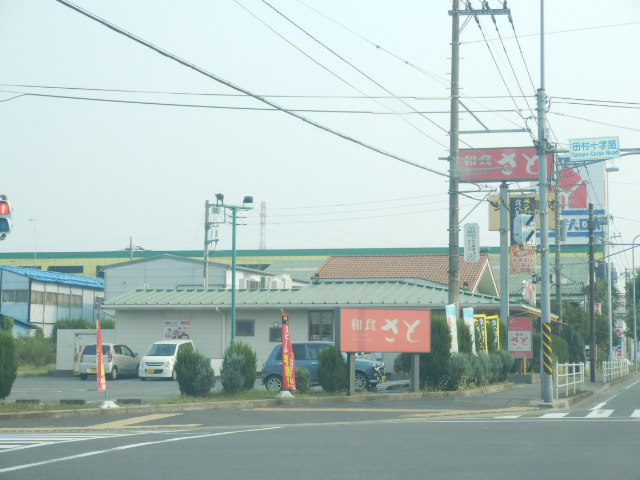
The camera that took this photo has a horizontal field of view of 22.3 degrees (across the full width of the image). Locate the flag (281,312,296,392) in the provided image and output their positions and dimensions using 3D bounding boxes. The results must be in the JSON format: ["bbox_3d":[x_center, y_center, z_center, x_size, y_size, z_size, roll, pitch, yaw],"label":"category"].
[{"bbox_3d":[-0.728,2.588,37.600,0.420,1.830,0.120,0,-4,0],"label":"flag"}]

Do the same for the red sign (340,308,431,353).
[{"bbox_3d":[1.562,2.260,40.395,2.614,1.050,0.220,3,-5,-30],"label":"red sign"}]

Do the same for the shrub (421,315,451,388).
[{"bbox_3d":[3.301,3.201,46.500,0.900,2.150,0.850,-1,-4,11],"label":"shrub"}]

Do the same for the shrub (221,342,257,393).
[{"bbox_3d":[-2.119,3.321,42.300,0.920,1.313,0.920,0,-4,0],"label":"shrub"}]

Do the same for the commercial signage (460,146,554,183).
[{"bbox_3d":[6.549,-2.651,57.500,3.450,1.250,0.400,-1,-4,12],"label":"commercial signage"}]

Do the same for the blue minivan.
[{"bbox_3d":[0.083,3.495,45.200,3.395,1.440,1.475,-1,-4,11],"label":"blue minivan"}]

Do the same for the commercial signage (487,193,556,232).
[{"bbox_3d":[12.227,-1.656,98.000,4.200,2.200,0.400,-1,-4,12],"label":"commercial signage"}]

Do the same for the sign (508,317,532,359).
[{"bbox_3d":[7.061,3.434,57.300,0.870,1.480,0.200,-1,-4,12],"label":"sign"}]

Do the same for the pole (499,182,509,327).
[{"bbox_3d":[6.342,1.516,56.000,0.260,6.972,0.260,-1,-4,12],"label":"pole"}]

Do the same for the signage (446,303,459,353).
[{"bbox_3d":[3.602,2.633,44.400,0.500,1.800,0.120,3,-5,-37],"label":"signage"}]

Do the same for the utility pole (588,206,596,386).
[{"bbox_3d":[9.882,1.904,59.000,0.180,6.500,0.180,-1,-4,12],"label":"utility pole"}]

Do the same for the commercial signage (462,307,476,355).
[{"bbox_3d":[4.702,2.931,51.000,0.450,1.720,0.200,-1,-4,12],"label":"commercial signage"}]

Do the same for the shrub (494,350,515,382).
[{"bbox_3d":[6.384,4.395,56.300,0.750,1.130,0.800,-1,-4,12],"label":"shrub"}]

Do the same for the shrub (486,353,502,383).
[{"bbox_3d":[5.486,4.012,51.000,0.650,0.972,0.650,0,-4,0],"label":"shrub"}]

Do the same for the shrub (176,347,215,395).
[{"bbox_3d":[-2.931,3.071,38.000,0.930,1.180,0.900,0,-4,0],"label":"shrub"}]

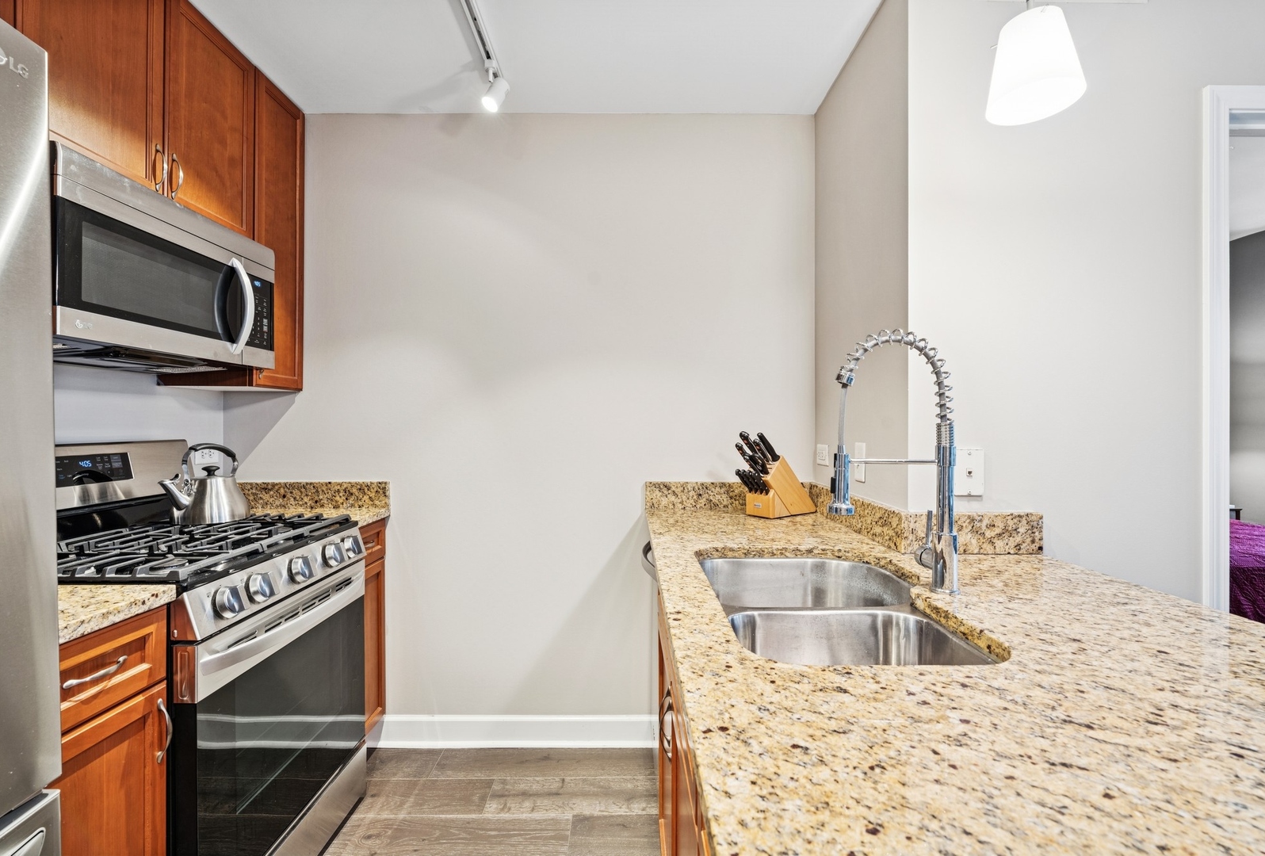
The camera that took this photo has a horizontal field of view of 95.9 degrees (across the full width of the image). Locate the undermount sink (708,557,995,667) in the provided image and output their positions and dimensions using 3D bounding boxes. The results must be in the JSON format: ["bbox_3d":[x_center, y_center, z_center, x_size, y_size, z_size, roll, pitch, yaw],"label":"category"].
[{"bbox_3d":[0.376,0.443,1.133,0.425,0.205,0.755,0,0,0],"label":"undermount sink"}]

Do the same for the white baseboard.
[{"bbox_3d":[-0.444,1.163,2.195,1.064,0.131,0.016,0,0,0],"label":"white baseboard"}]

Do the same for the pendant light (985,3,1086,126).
[{"bbox_3d":[0.683,-0.627,0.980,0.141,0.138,0.141,0,0,0],"label":"pendant light"}]

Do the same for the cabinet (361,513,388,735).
[{"bbox_3d":[-1.257,0.761,2.065,0.624,0.818,0.270,0,0,0],"label":"cabinet"}]

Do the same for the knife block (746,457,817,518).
[{"bbox_3d":[0.542,0.207,2.103,0.287,0.218,0.115,0,0,-39],"label":"knife block"}]

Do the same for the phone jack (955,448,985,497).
[{"bbox_3d":[0.857,0.113,1.450,0.073,0.119,0.010,0,0,0],"label":"phone jack"}]

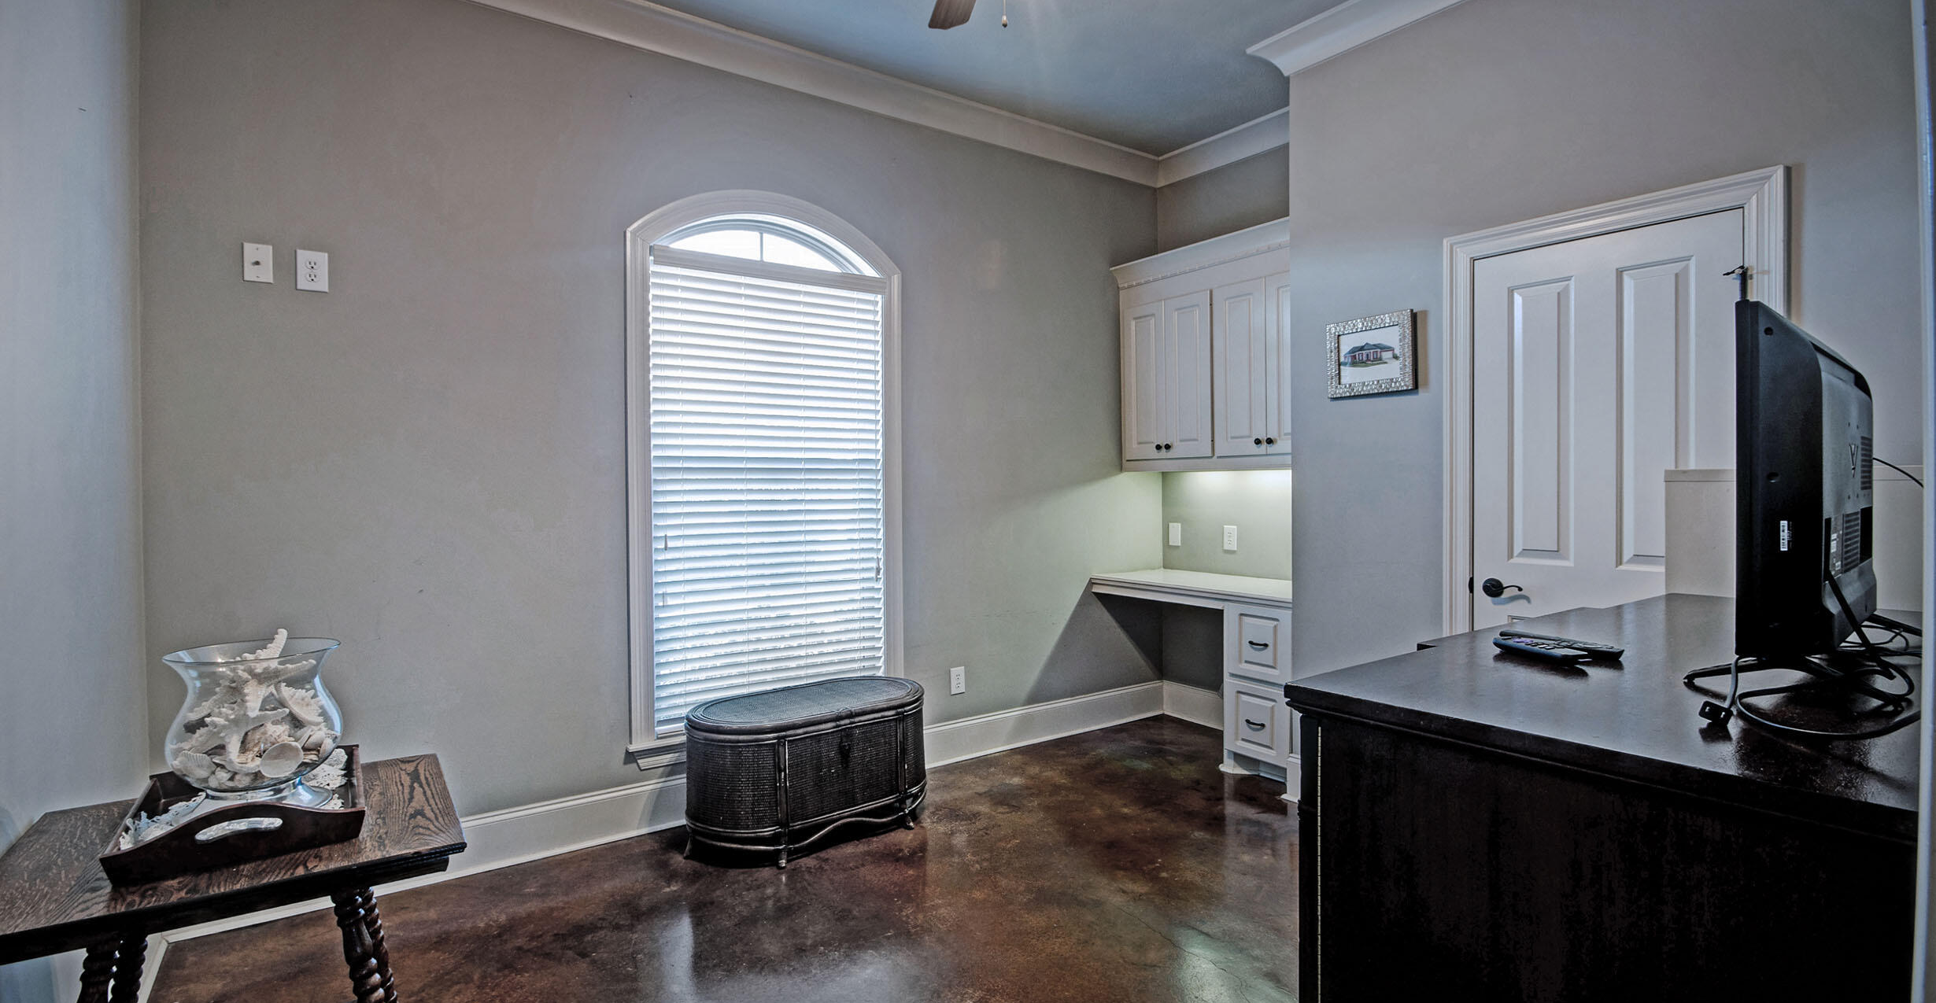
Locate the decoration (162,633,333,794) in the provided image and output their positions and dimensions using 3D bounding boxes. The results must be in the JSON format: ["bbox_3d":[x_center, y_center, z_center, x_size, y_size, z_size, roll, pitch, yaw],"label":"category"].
[{"bbox_3d":[-1.199,0.359,1.360,0.205,0.250,0.205,-1,1,-33],"label":"decoration"}]

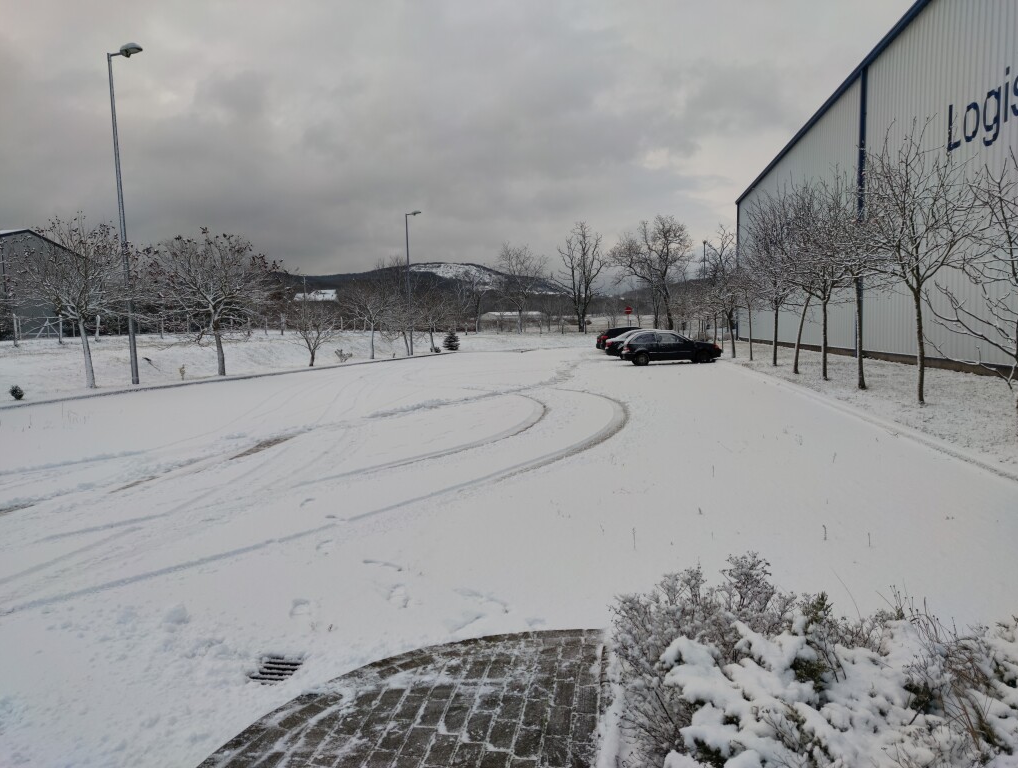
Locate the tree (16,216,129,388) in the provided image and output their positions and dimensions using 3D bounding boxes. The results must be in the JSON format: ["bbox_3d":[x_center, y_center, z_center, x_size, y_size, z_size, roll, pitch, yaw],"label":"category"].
[{"bbox_3d":[-11.540,-2.126,18.724,3.100,4.480,3.100,-1,5,0],"label":"tree"}]

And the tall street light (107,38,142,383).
[{"bbox_3d":[-11.088,-4.913,21.286,1.200,9.888,0.300,-1,5,9],"label":"tall street light"}]

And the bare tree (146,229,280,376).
[{"bbox_3d":[-10.264,-2.779,24.403,4.600,5.020,4.400,-1,5,0],"label":"bare tree"}]

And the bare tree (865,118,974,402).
[{"bbox_3d":[7.361,-2.120,12.729,1.999,4.965,1.999,2,6,30],"label":"bare tree"}]

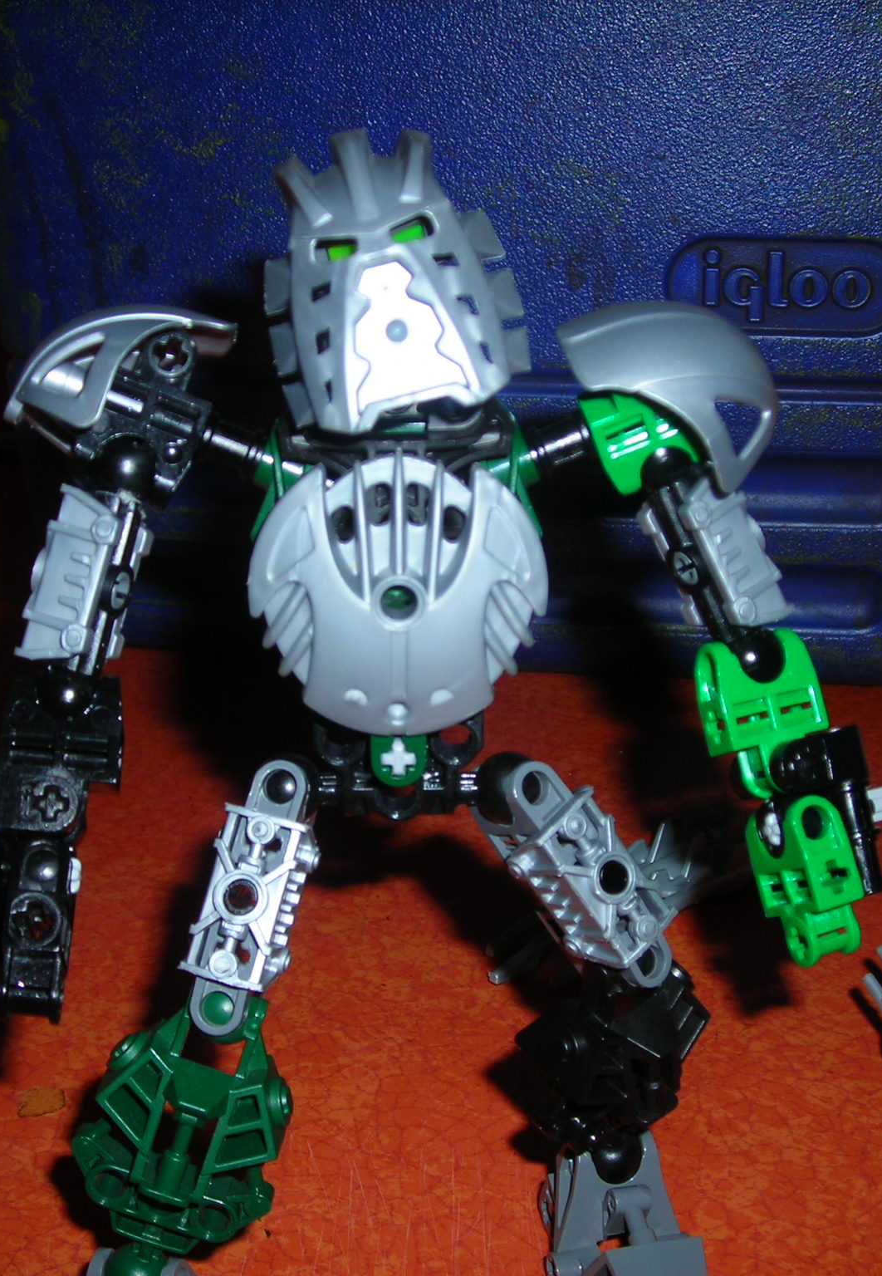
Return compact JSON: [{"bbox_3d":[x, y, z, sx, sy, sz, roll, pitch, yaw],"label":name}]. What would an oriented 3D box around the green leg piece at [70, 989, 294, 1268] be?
[{"bbox_3d":[-0.037,0.070,0.266,0.028,0.043,0.020,17,2,-4],"label":"green leg piece"}]

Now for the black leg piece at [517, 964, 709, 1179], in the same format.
[{"bbox_3d":[0.026,0.065,0.282,0.028,0.043,0.020,-7,31,-20],"label":"black leg piece"}]

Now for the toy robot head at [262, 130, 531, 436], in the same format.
[{"bbox_3d":[-0.006,-0.050,0.261,0.034,0.041,0.030,-14,9,1],"label":"toy robot head"}]

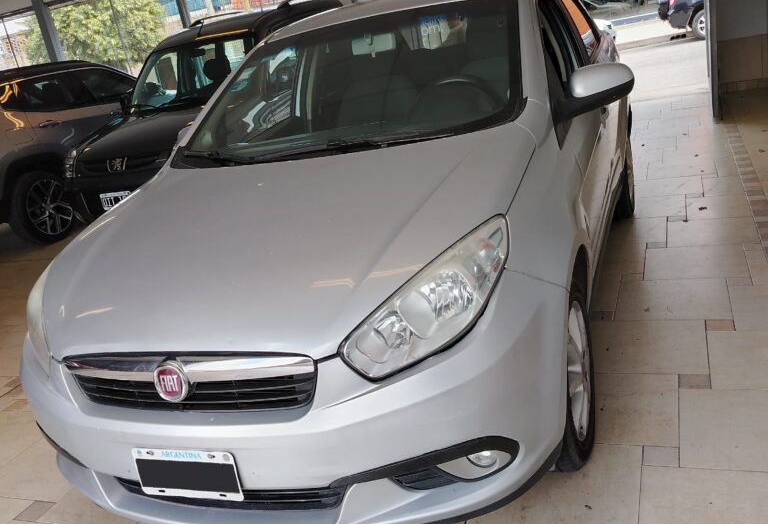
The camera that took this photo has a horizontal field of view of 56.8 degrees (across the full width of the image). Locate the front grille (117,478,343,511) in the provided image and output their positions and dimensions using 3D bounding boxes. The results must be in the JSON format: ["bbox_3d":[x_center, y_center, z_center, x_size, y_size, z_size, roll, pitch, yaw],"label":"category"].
[{"bbox_3d":[-0.427,0.570,1.781,0.700,0.065,0.075,-4,19,24],"label":"front grille"}]

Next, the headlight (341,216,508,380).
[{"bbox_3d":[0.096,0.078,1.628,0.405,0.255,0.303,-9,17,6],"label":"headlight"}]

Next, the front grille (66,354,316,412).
[{"bbox_3d":[-0.489,0.283,1.680,0.745,0.145,0.090,-4,19,24],"label":"front grille"}]

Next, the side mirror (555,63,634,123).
[{"bbox_3d":[0.734,-0.597,2.467,0.250,0.175,0.150,-4,19,24],"label":"side mirror"}]

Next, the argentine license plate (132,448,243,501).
[{"bbox_3d":[-0.469,0.509,1.702,0.296,0.130,0.012,-4,15,24],"label":"argentine license plate"}]

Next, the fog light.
[{"bbox_3d":[0.230,0.454,1.631,0.075,0.065,0.050,-6,18,16],"label":"fog light"}]

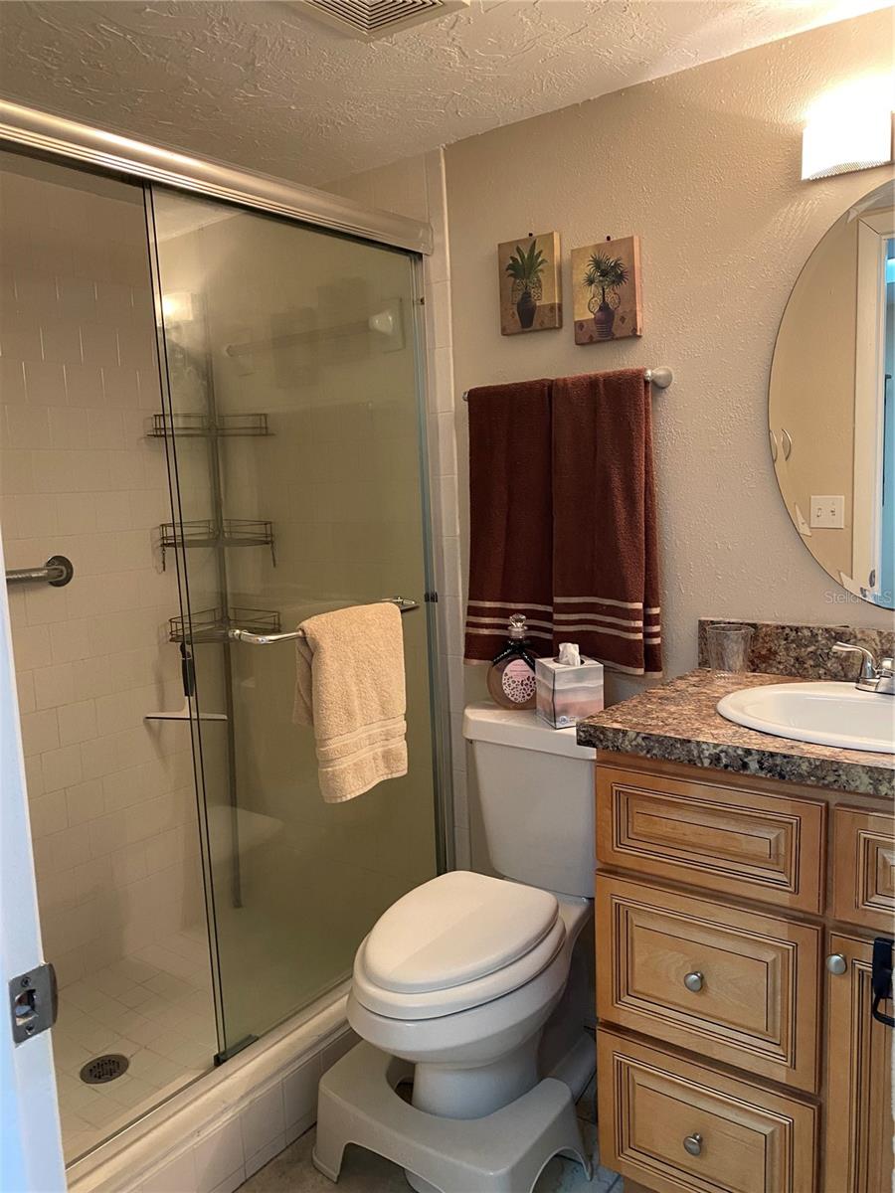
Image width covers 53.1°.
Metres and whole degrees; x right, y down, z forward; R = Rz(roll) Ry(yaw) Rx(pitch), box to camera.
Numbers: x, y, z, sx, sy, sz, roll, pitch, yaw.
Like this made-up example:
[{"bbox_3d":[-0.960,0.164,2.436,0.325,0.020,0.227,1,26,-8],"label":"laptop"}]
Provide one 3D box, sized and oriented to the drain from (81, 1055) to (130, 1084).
[{"bbox_3d":[-0.780,1.079,2.044,0.109,0.008,0.109,-3,7,0],"label":"drain"}]

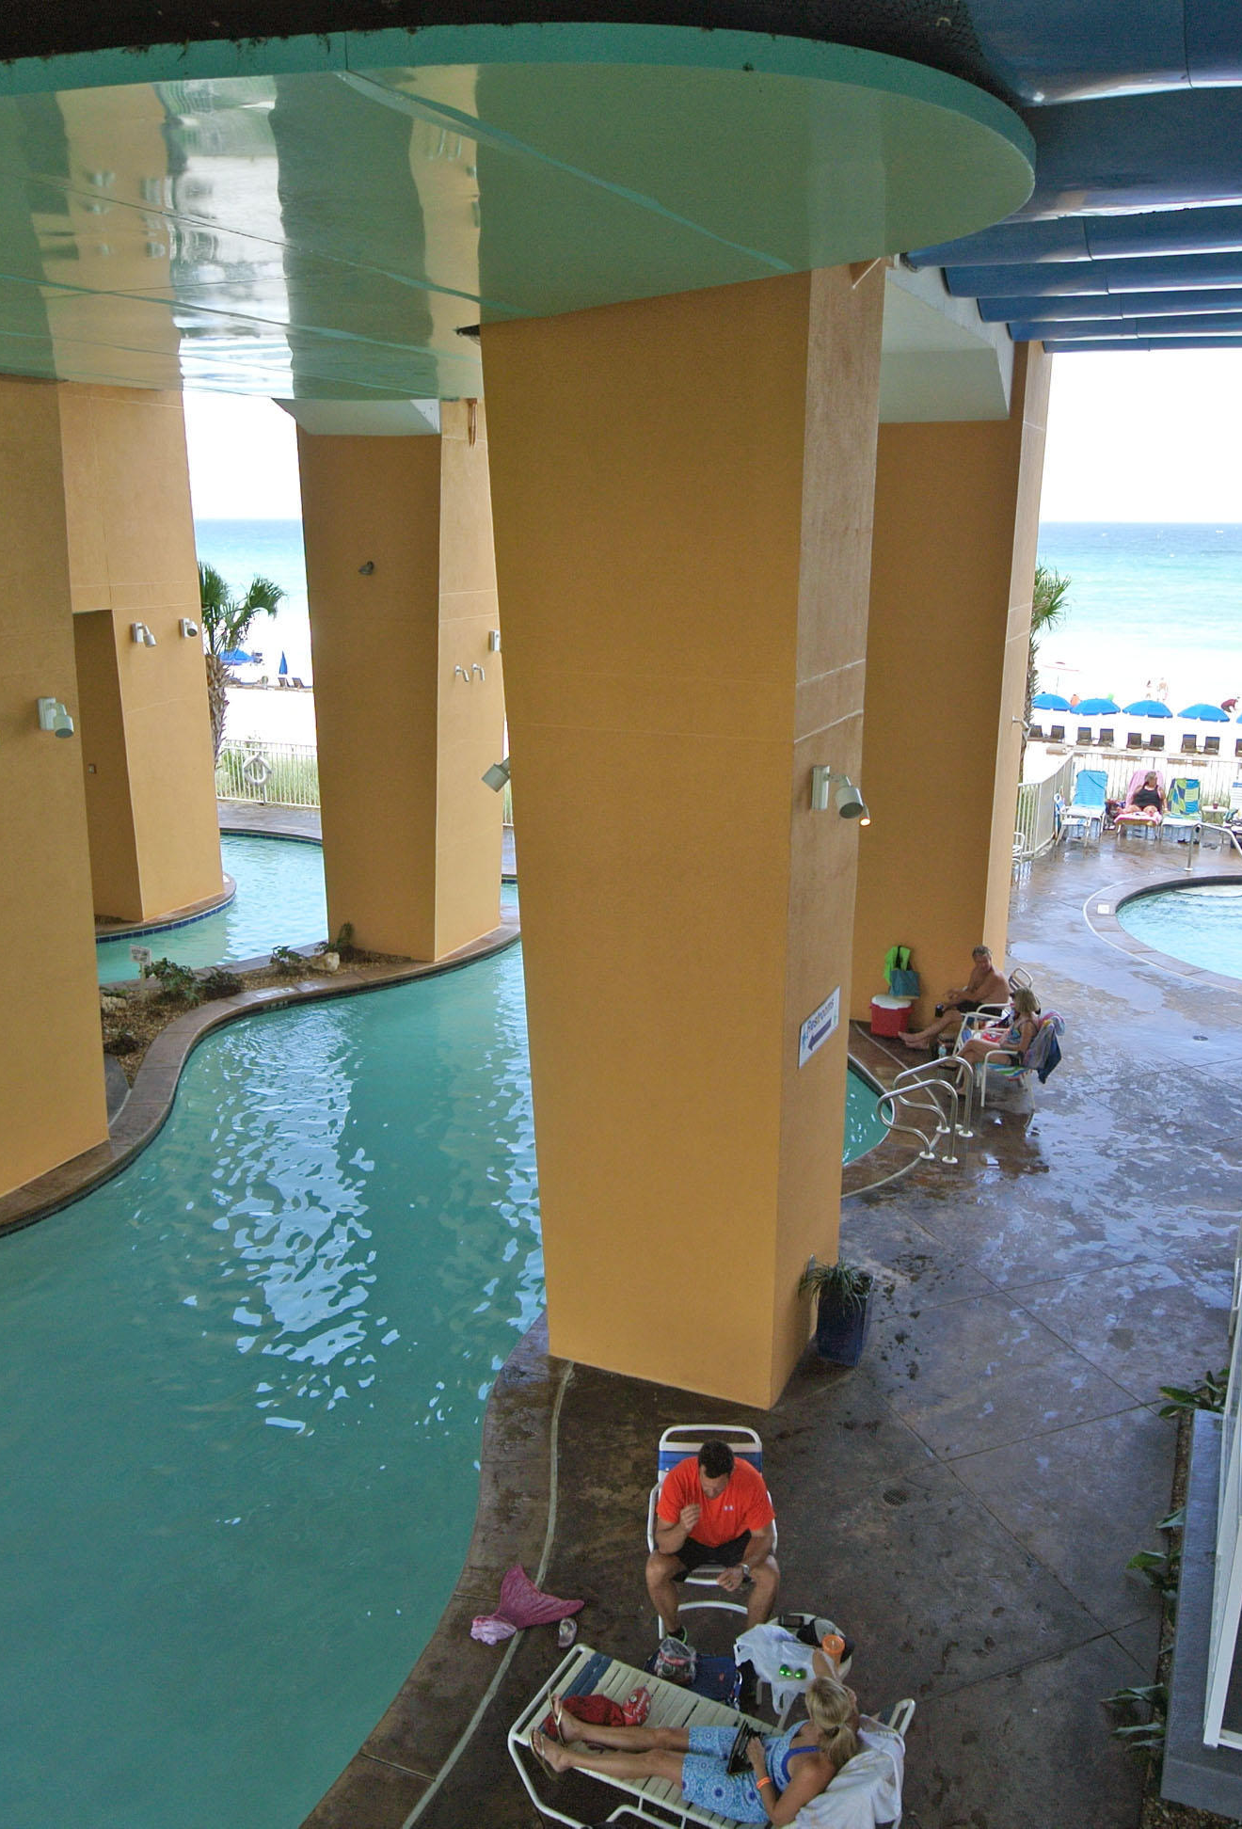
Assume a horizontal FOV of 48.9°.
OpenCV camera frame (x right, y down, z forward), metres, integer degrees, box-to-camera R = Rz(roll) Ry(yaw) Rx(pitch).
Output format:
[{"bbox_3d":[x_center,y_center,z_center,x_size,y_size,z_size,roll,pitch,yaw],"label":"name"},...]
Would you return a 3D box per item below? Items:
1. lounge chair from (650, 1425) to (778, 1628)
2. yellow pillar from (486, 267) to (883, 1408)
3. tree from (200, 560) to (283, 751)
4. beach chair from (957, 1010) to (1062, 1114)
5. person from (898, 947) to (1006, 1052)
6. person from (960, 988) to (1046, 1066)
[{"bbox_3d":[0.444,3.142,6.983,0.614,0.881,0.693,1,16,3],"label":"lounge chair"},{"bbox_3d":[0.390,-0.330,8.770,1.861,6.583,1.584,7,17,22],"label":"yellow pillar"},{"bbox_3d":[-8.050,-4.869,28.071,2.376,4.554,2.376,7,17,22],"label":"tree"},{"bbox_3d":[3.787,1.352,13.243,0.792,0.891,0.624,0,16,0],"label":"beach chair"},{"bbox_3d":[3.561,0.886,14.283,1.069,1.208,0.614,5,17,16],"label":"person"},{"bbox_3d":[3.599,1.245,13.181,0.842,1.089,0.515,0,16,0],"label":"person"}]

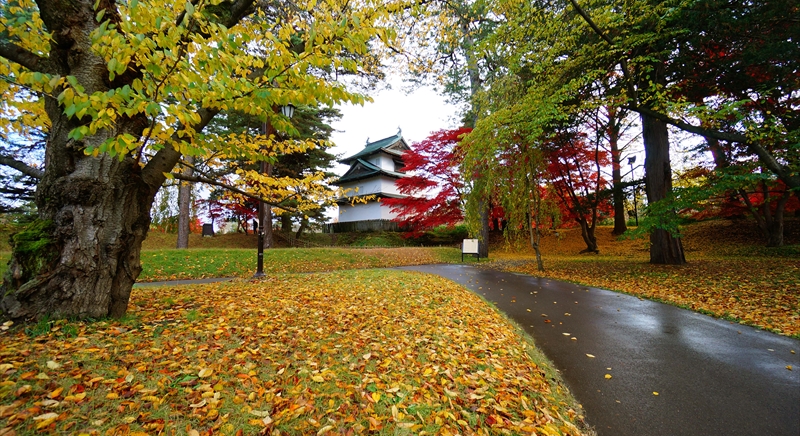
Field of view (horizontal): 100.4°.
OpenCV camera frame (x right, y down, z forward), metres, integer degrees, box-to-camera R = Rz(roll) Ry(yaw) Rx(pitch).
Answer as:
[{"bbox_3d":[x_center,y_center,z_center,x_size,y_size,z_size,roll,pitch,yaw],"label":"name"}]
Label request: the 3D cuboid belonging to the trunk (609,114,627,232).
[{"bbox_3d":[13.635,-2.645,20.858,0.650,7.313,0.650,-4,-7,33],"label":"trunk"}]

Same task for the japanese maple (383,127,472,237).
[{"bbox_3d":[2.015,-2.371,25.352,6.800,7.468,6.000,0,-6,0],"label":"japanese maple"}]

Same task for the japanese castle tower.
[{"bbox_3d":[-2.509,-4.425,42.625,9.300,12.300,9.300,-5,-7,40],"label":"japanese castle tower"}]

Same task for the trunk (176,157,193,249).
[{"bbox_3d":[-13.699,-0.935,21.192,0.620,5.848,0.620,4,-7,-33],"label":"trunk"}]

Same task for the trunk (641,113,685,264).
[{"bbox_3d":[10.018,-1.049,12.763,1.100,5.548,1.100,-4,-7,38],"label":"trunk"}]

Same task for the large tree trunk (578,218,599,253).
[{"bbox_3d":[8.923,0.839,15.793,0.750,1.581,0.600,0,-6,0],"label":"large tree trunk"}]

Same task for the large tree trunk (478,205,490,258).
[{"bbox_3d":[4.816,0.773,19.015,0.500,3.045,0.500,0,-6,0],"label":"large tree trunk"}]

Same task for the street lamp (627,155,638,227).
[{"bbox_3d":[16.246,-1.775,23.284,0.450,4.985,0.450,-4,-7,35],"label":"street lamp"}]

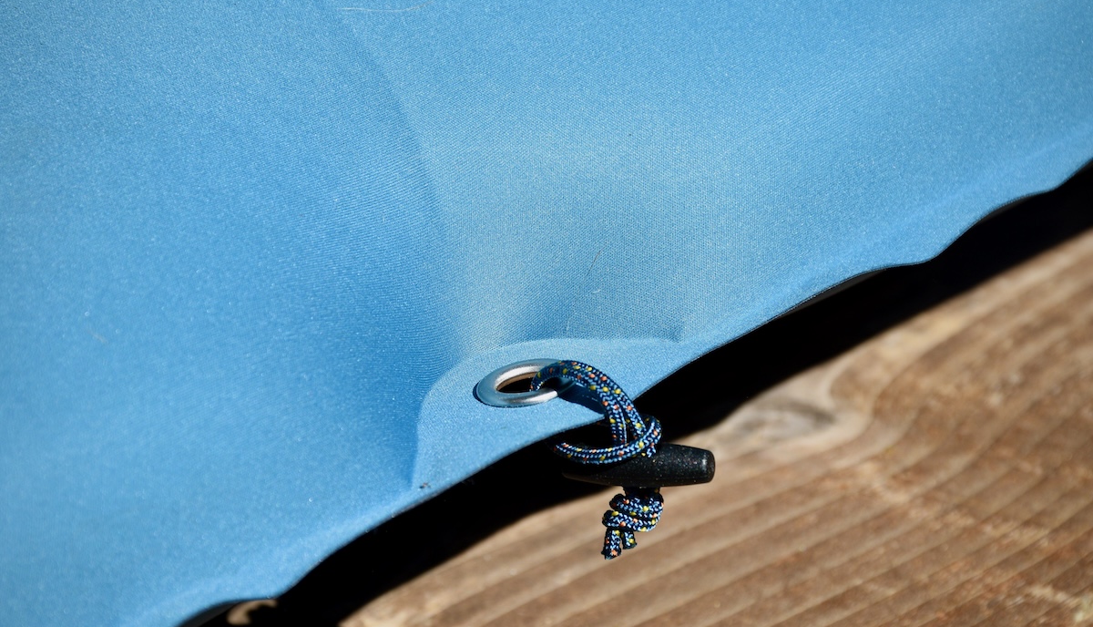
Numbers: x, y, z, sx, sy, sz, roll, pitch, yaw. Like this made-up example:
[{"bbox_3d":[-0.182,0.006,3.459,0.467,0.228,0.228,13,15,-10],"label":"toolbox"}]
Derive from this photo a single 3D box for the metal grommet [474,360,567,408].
[{"bbox_3d":[-0.004,0.013,0.789,0.018,0.004,0.018,-7,27,4],"label":"metal grommet"}]

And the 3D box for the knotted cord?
[{"bbox_3d":[0.009,0.027,0.786,0.025,0.034,0.020,0,30,0],"label":"knotted cord"}]

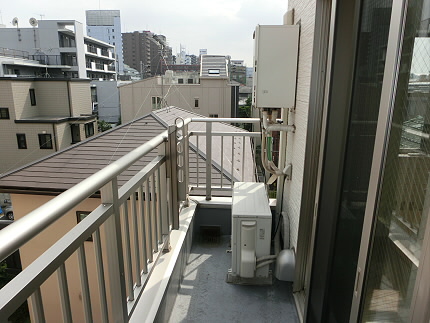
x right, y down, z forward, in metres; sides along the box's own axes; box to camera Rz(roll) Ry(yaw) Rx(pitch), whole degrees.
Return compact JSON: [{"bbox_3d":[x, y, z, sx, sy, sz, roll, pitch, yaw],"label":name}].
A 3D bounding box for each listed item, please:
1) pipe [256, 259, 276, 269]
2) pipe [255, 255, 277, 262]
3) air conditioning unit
[{"bbox_3d":[0.401,0.788,2.307,0.174,0.028,0.028,-13,17,-13],"label":"pipe"},{"bbox_3d":[0.399,0.744,2.296,0.172,0.028,0.028,-8,16,-14],"label":"pipe"},{"bbox_3d":[0.306,0.597,2.650,0.305,0.591,0.750,1,15,4],"label":"air conditioning unit"}]

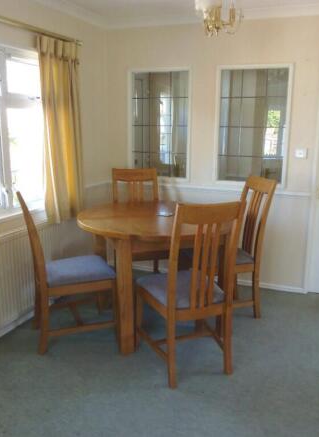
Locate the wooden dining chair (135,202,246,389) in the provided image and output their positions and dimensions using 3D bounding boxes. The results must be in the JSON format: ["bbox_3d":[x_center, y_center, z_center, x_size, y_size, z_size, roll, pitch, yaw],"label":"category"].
[{"bbox_3d":[0.165,0.373,2.332,0.470,1.025,0.560,-4,14,-21],"label":"wooden dining chair"}]

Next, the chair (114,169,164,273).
[{"bbox_3d":[-0.168,0.114,3.461,0.470,1.025,0.560,-2,13,-12],"label":"chair"}]

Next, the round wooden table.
[{"bbox_3d":[-0.050,0.366,2.918,1.090,0.775,1.090,1,13,0],"label":"round wooden table"}]

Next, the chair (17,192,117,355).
[{"bbox_3d":[-0.608,0.297,2.631,0.560,1.025,0.470,-4,14,-20],"label":"chair"}]

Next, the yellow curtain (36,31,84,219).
[{"bbox_3d":[-0.721,-0.648,3.048,0.120,1.330,0.470,6,14,23],"label":"yellow curtain"}]

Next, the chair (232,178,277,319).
[{"bbox_3d":[0.507,0.219,3.029,0.560,1.025,0.470,-3,13,-16],"label":"chair"}]

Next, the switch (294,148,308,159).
[{"bbox_3d":[1.144,-0.524,3.272,0.087,0.083,0.025,6,14,23],"label":"switch"}]

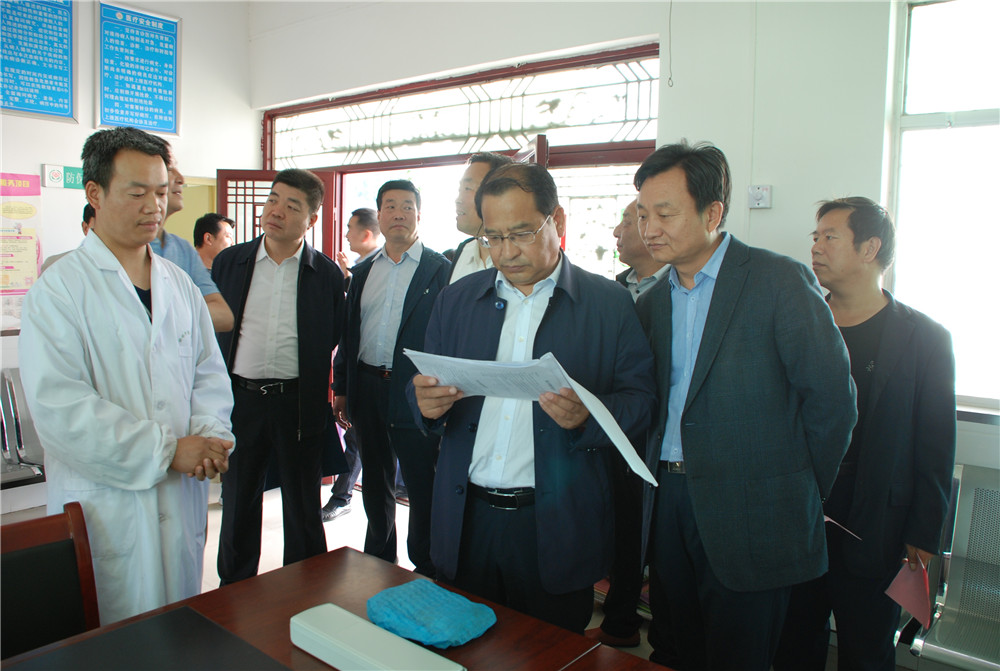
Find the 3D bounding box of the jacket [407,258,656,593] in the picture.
[{"bbox_3d":[0.064,0.184,1.630,0.550,0.730,0.360,3,6,15],"label":"jacket"}]

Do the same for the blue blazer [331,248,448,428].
[{"bbox_3d":[-0.430,0.008,3.060,0.500,0.730,0.280,3,6,14],"label":"blue blazer"}]

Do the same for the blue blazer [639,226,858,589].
[{"bbox_3d":[0.536,0.166,1.660,0.340,0.750,0.500,-3,7,-42],"label":"blue blazer"}]

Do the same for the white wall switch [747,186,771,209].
[{"bbox_3d":[0.972,-0.517,2.800,0.087,0.087,0.025,6,7,37],"label":"white wall switch"}]

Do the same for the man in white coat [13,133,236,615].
[{"bbox_3d":[-0.844,0.372,1.730,0.400,1.670,0.520,5,6,32],"label":"man in white coat"}]

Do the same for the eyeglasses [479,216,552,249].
[{"bbox_3d":[0.036,-0.214,1.560,0.138,0.045,0.140,-1,26,30],"label":"eyeglasses"}]

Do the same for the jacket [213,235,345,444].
[{"bbox_3d":[-0.823,0.015,2.830,0.490,0.740,0.320,1,6,-5],"label":"jacket"}]

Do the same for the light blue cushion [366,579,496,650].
[{"bbox_3d":[-0.120,0.482,1.327,0.205,0.060,0.140,6,7,40],"label":"light blue cushion"}]

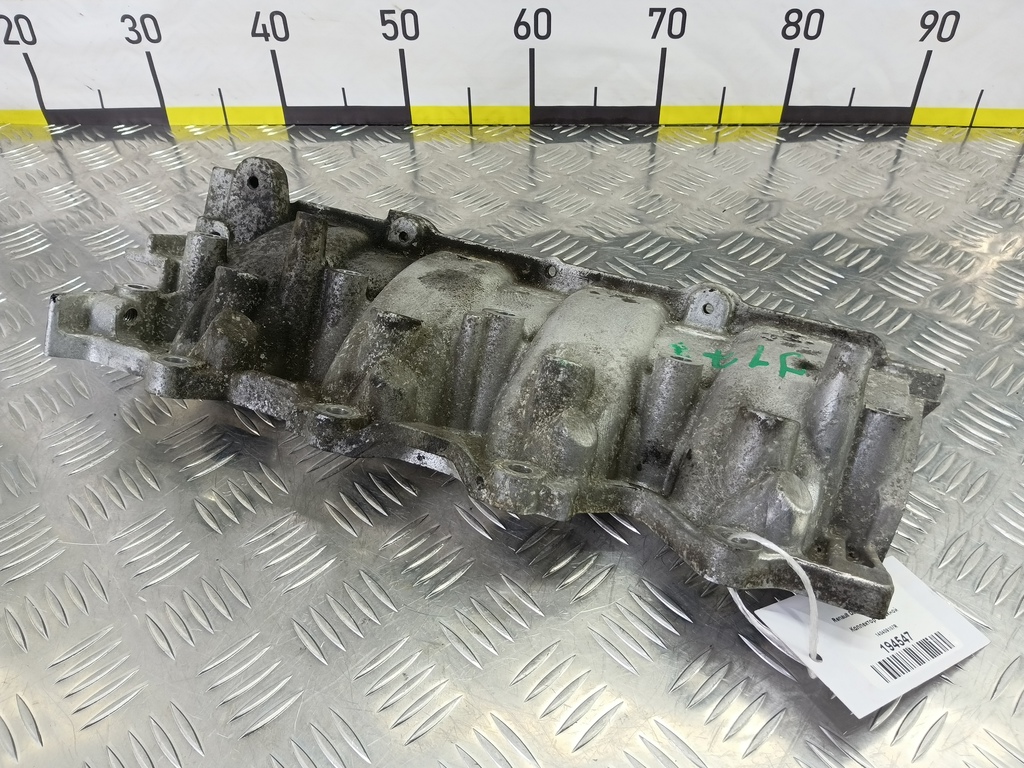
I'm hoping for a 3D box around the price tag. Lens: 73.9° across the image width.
[{"bbox_3d":[0.140,0.092,0.260,0.089,0.003,0.047,-7,37,-31],"label":"price tag"}]

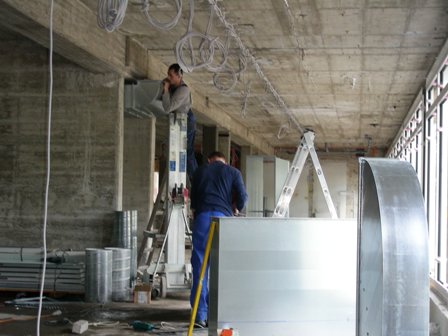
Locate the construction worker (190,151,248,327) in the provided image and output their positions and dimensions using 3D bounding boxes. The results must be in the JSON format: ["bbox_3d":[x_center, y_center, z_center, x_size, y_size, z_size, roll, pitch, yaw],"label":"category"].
[{"bbox_3d":[-0.047,0.698,8.600,0.530,1.510,0.460,0,-2,9],"label":"construction worker"}]

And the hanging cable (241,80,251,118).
[{"bbox_3d":[0.306,-0.975,12.900,0.130,0.540,0.110,0,-2,0],"label":"hanging cable"}]

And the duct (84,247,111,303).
[{"bbox_3d":[-1.482,1.273,10.700,0.310,0.605,0.310,0,-2,0],"label":"duct"}]

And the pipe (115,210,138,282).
[{"bbox_3d":[-1.313,1.100,12.200,0.320,1.050,0.320,0,-2,0],"label":"pipe"}]

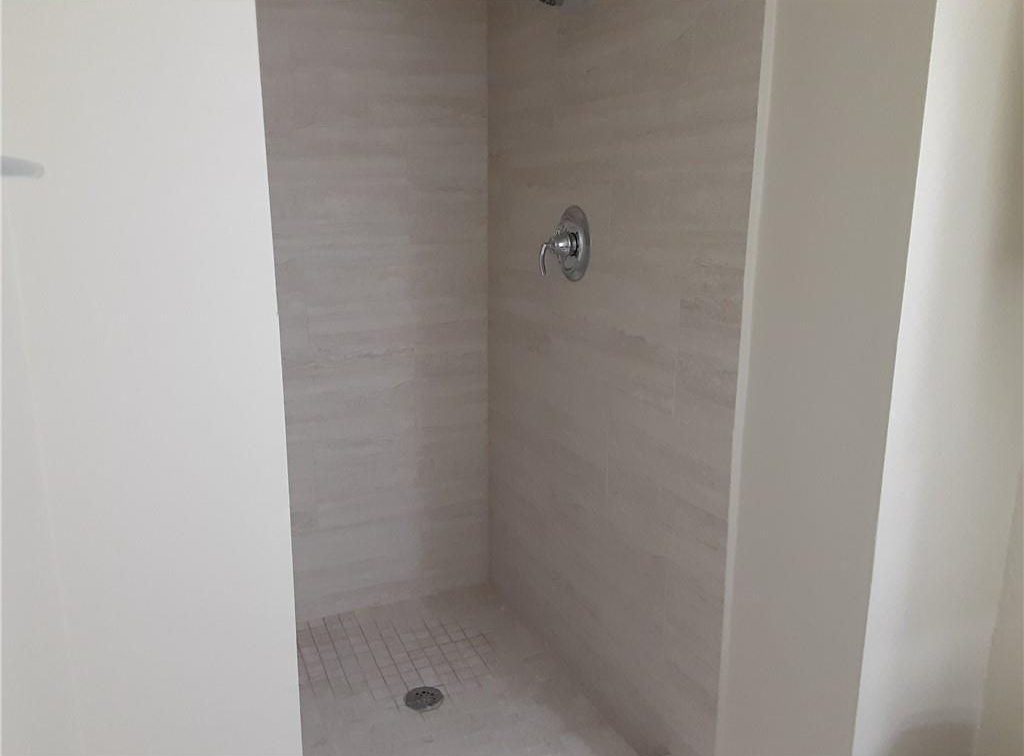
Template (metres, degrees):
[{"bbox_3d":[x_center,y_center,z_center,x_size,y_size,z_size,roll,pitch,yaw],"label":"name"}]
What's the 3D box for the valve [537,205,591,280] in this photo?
[{"bbox_3d":[0.118,-0.344,2.063,0.101,0.193,0.192,-5,13,-23],"label":"valve"}]

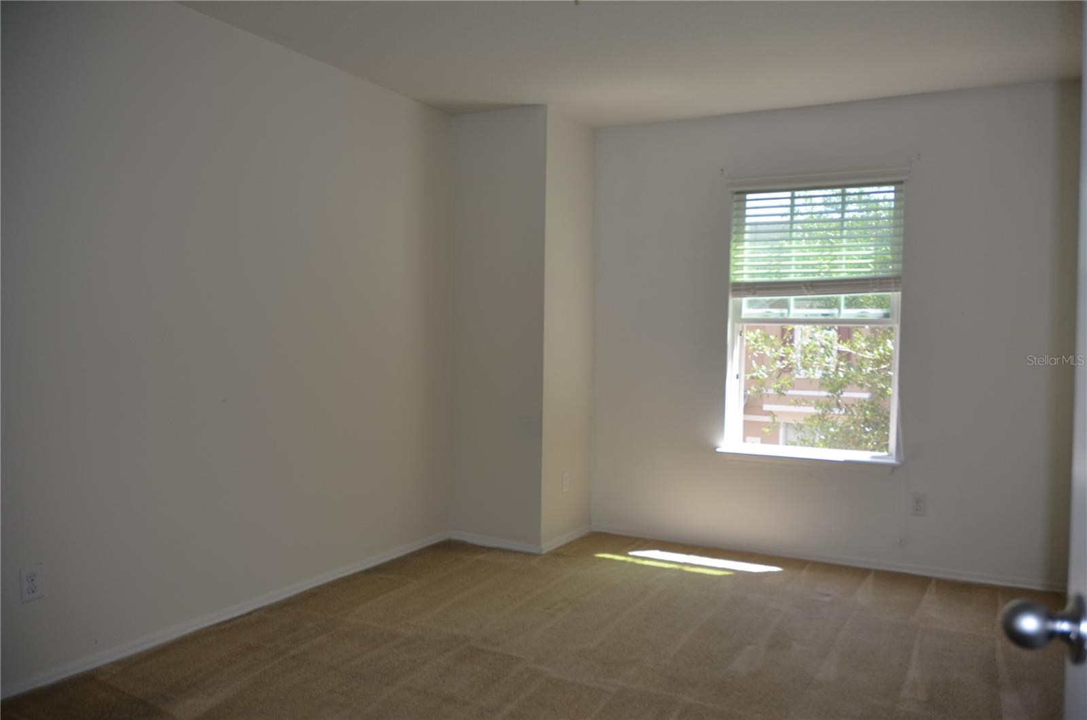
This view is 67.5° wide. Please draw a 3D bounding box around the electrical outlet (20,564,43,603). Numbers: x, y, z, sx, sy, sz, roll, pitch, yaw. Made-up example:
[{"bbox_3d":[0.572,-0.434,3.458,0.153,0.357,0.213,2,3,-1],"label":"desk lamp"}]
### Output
[{"bbox_3d":[-1.662,0.726,2.649,0.009,0.115,0.071,2,2,28],"label":"electrical outlet"}]

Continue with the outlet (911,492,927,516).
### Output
[{"bbox_3d":[1.893,0.729,4.103,0.071,0.115,0.009,2,2,28],"label":"outlet"}]

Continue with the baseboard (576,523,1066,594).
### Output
[{"bbox_3d":[1.387,1.046,4.377,2.540,0.057,0.018,2,2,28],"label":"baseboard"}]

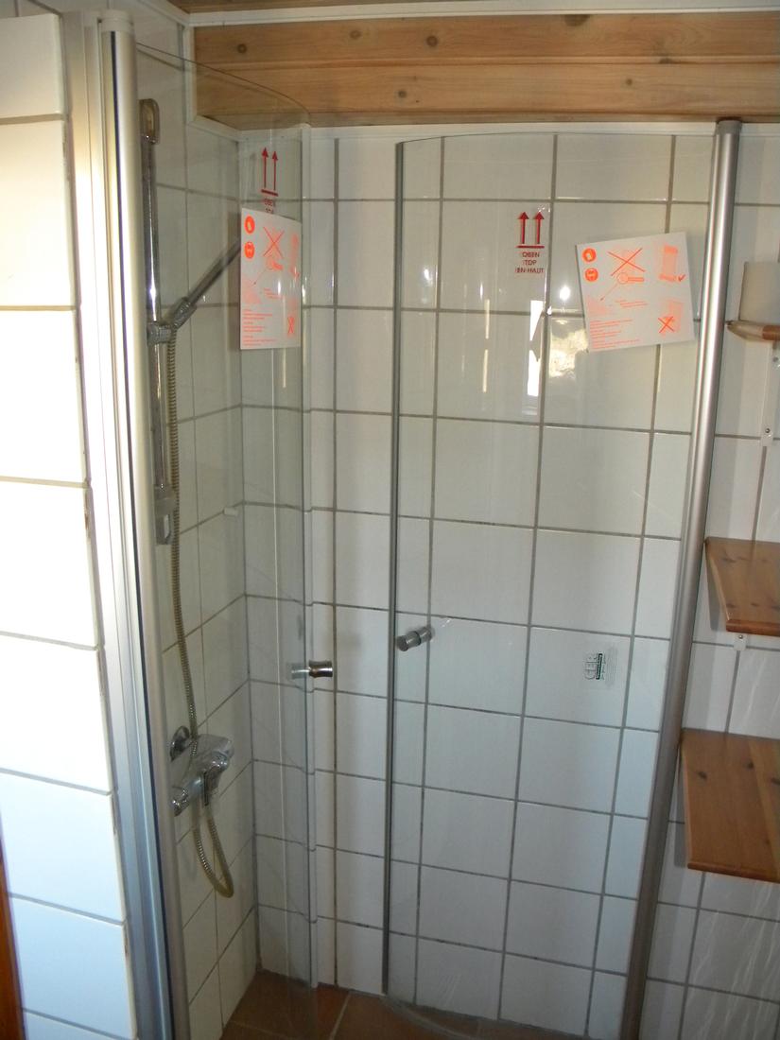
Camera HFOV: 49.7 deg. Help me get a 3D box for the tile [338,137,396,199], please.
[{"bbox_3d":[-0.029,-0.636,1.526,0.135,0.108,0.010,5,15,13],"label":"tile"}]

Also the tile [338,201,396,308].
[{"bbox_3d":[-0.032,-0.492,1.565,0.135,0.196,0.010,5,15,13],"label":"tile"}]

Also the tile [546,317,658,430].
[{"bbox_3d":[0.380,-0.268,1.523,0.196,0.196,0.010,5,16,13],"label":"tile"}]

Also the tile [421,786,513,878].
[{"bbox_3d":[0.169,0.681,1.832,0.197,0.197,0.012,5,15,13],"label":"tile"}]

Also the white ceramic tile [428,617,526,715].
[{"bbox_3d":[0.178,0.297,1.730,0.197,0.197,0.012,5,15,13],"label":"white ceramic tile"}]

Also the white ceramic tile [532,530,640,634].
[{"bbox_3d":[0.376,0.119,1.622,0.196,0.196,0.010,5,15,13],"label":"white ceramic tile"}]

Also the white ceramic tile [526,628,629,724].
[{"bbox_3d":[0.371,0.313,1.680,0.196,0.196,0.010,5,16,13],"label":"white ceramic tile"}]

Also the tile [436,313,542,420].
[{"bbox_3d":[0.189,-0.285,1.576,0.197,0.197,0.012,5,15,13],"label":"tile"}]

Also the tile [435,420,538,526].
[{"bbox_3d":[0.184,-0.091,1.619,0.196,0.196,0.010,5,16,13],"label":"tile"}]

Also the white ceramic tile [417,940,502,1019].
[{"bbox_3d":[0.160,1.054,1.934,0.197,0.197,0.012,5,15,13],"label":"white ceramic tile"}]

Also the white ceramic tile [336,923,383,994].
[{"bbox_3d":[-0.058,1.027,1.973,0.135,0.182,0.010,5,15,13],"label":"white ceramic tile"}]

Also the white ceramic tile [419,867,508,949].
[{"bbox_3d":[0.162,0.864,1.874,0.196,0.196,0.010,5,15,13],"label":"white ceramic tile"}]

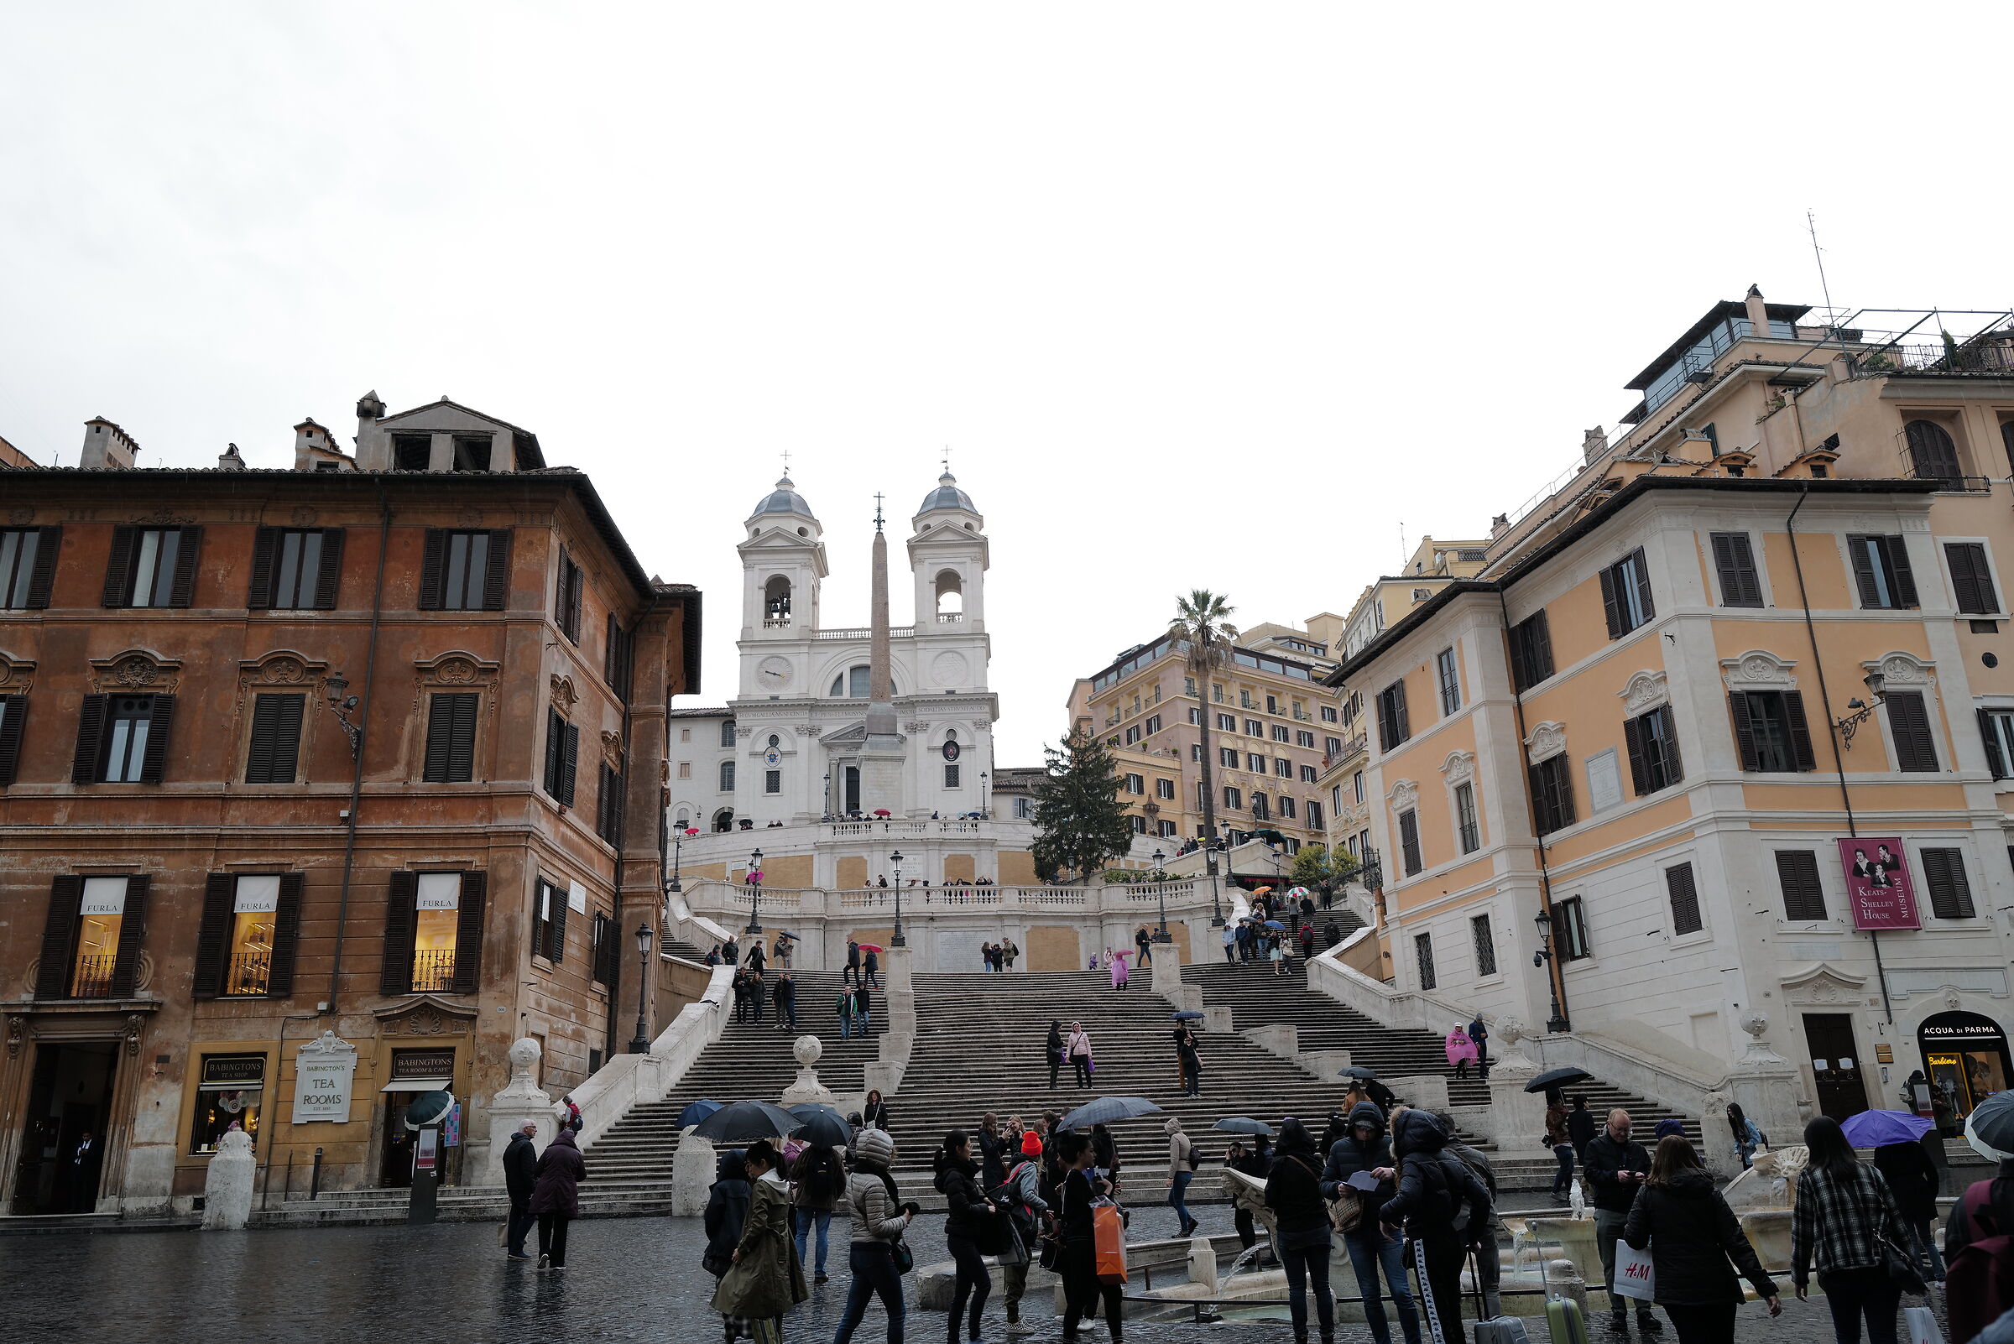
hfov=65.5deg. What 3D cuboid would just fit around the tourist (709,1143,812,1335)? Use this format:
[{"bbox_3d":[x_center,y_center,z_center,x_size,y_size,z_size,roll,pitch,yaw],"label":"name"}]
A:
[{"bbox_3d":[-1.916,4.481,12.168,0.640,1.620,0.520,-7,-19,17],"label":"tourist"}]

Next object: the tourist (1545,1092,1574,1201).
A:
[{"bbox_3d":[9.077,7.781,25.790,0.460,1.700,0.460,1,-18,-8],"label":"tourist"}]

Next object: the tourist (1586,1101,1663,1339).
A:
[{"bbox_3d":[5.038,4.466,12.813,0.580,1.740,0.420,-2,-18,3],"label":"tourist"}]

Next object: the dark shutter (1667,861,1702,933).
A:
[{"bbox_3d":[18.578,6.236,42.999,0.080,1.850,1.150,2,-18,-9],"label":"dark shutter"}]

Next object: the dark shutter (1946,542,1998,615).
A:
[{"bbox_3d":[27.616,-2.656,44.825,1.206,2.158,0.060,0,-18,-6],"label":"dark shutter"}]

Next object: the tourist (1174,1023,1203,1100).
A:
[{"bbox_3d":[4.348,9.366,37.817,0.600,1.720,0.480,-3,-18,3],"label":"tourist"}]

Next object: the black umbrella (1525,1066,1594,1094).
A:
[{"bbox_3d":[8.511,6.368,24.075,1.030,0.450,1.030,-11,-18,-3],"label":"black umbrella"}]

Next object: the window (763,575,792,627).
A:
[{"bbox_3d":[-22.136,-6.900,150.982,2.729,5.178,0.600,-2,-18,0],"label":"window"}]

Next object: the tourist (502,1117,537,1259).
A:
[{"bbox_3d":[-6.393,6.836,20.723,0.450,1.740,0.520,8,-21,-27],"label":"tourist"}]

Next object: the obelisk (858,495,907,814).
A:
[{"bbox_3d":[-9.499,0.225,120.483,3.700,29.936,3.700,-2,-18,0],"label":"obelisk"}]

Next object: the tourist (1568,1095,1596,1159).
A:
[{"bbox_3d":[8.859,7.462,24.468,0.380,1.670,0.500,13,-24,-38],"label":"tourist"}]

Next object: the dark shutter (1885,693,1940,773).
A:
[{"bbox_3d":[21.680,1.425,37.546,0.985,1.960,0.100,0,-18,-7],"label":"dark shutter"}]

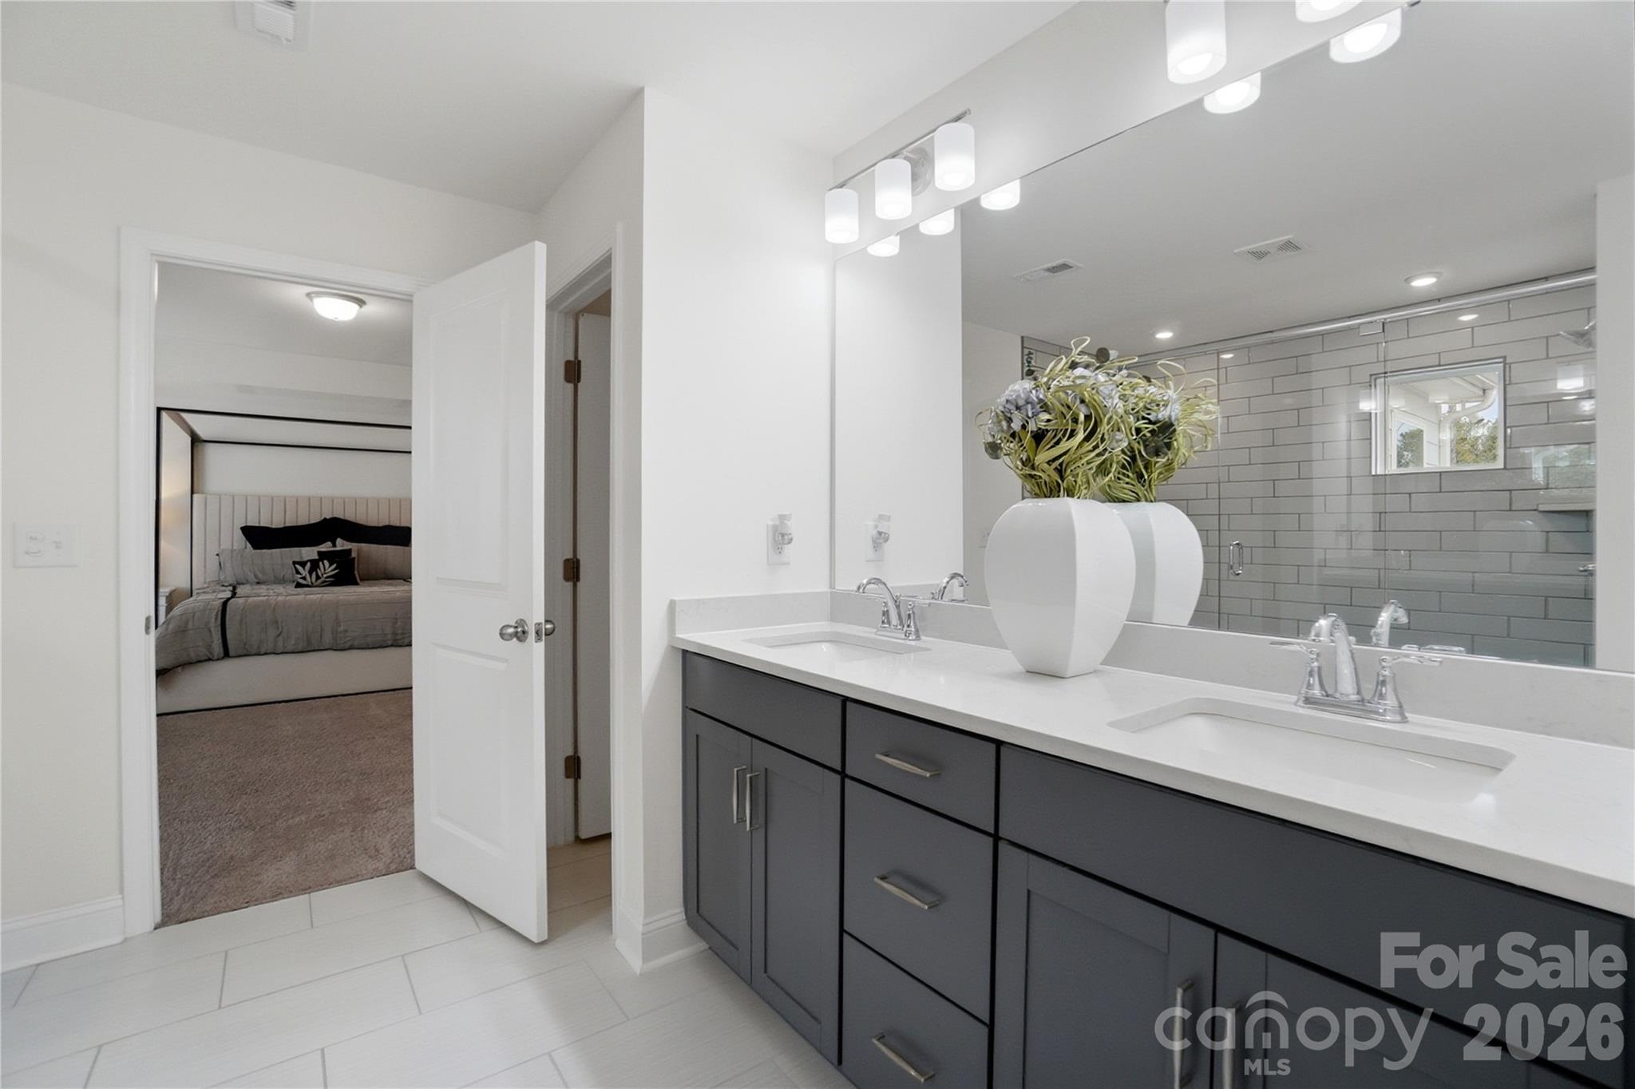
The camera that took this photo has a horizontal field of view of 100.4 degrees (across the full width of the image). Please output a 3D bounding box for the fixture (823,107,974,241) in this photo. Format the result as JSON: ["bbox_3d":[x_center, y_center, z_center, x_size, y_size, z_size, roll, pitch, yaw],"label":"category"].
[{"bbox_3d":[0.229,-1.034,1.938,0.150,0.200,0.570,-1,1,-39],"label":"fixture"}]

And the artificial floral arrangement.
[{"bbox_3d":[0.511,-0.258,1.435,0.315,0.335,0.340,-1,1,-39],"label":"artificial floral arrangement"}]

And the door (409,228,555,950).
[{"bbox_3d":[-1.110,0.141,2.198,0.745,2.030,0.045,1,1,36],"label":"door"}]

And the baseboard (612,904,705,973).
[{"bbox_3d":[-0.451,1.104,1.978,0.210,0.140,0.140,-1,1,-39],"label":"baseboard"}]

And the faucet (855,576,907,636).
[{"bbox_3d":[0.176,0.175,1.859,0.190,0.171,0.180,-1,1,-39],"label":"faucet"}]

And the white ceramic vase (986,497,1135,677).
[{"bbox_3d":[0.514,0.087,1.442,0.225,0.360,0.220,-1,1,-39],"label":"white ceramic vase"}]

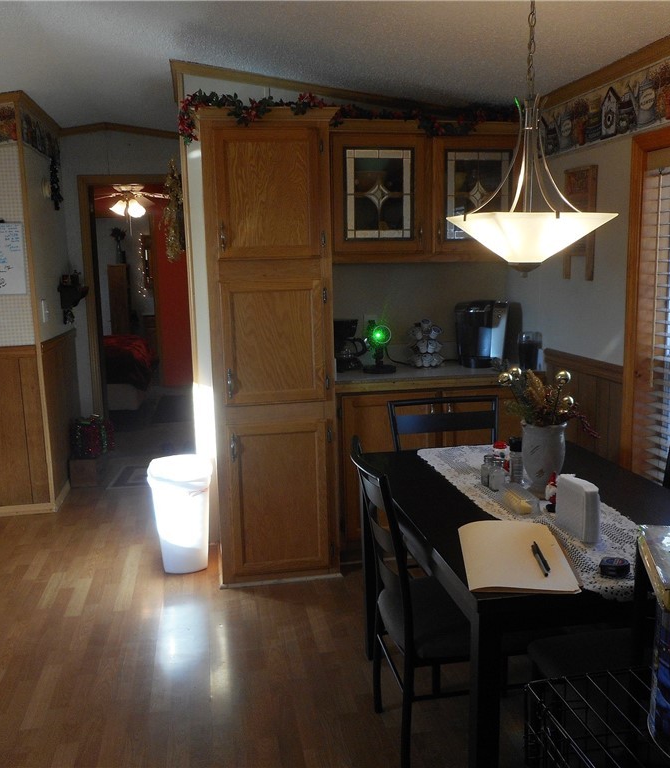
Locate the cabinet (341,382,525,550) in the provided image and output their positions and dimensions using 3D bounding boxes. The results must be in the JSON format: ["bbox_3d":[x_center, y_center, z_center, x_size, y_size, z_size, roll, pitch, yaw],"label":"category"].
[{"bbox_3d":[0.459,0.358,3.749,1.030,0.867,0.536,-3,10,-11],"label":"cabinet"}]

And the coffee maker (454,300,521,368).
[{"bbox_3d":[0.779,-0.261,3.793,0.255,0.326,0.310,3,10,21],"label":"coffee maker"}]

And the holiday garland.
[{"bbox_3d":[0.139,-1.142,3.216,1.613,0.213,0.403,-3,10,-10],"label":"holiday garland"}]

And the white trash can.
[{"bbox_3d":[-0.722,0.621,3.515,0.295,0.510,0.360,-3,10,-11],"label":"white trash can"}]

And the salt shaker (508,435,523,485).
[{"bbox_3d":[0.536,0.223,2.221,0.048,0.144,0.047,-3,10,-10],"label":"salt shaker"}]

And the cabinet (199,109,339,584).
[{"bbox_3d":[-0.308,-0.161,3.480,0.583,2.042,0.655,-3,10,-10],"label":"cabinet"}]

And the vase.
[{"bbox_3d":[0.593,0.211,2.096,0.138,0.213,0.138,-3,10,-10],"label":"vase"}]

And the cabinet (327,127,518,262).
[{"bbox_3d":[0.412,-0.921,3.614,1.020,0.643,0.322,-3,10,-11],"label":"cabinet"}]

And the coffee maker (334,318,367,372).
[{"bbox_3d":[0.049,-0.195,3.719,0.230,0.250,0.180,-1,9,-1],"label":"coffee maker"}]

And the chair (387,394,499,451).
[{"bbox_3d":[0.460,0.541,2.613,0.442,0.914,0.490,-3,10,-10],"label":"chair"}]

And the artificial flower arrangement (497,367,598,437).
[{"bbox_3d":[0.594,0.046,2.068,0.294,0.202,0.240,-3,10,-10],"label":"artificial flower arrangement"}]

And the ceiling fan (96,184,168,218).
[{"bbox_3d":[-1.909,-1.720,6.867,1.180,0.370,1.180,-3,10,-11],"label":"ceiling fan"}]

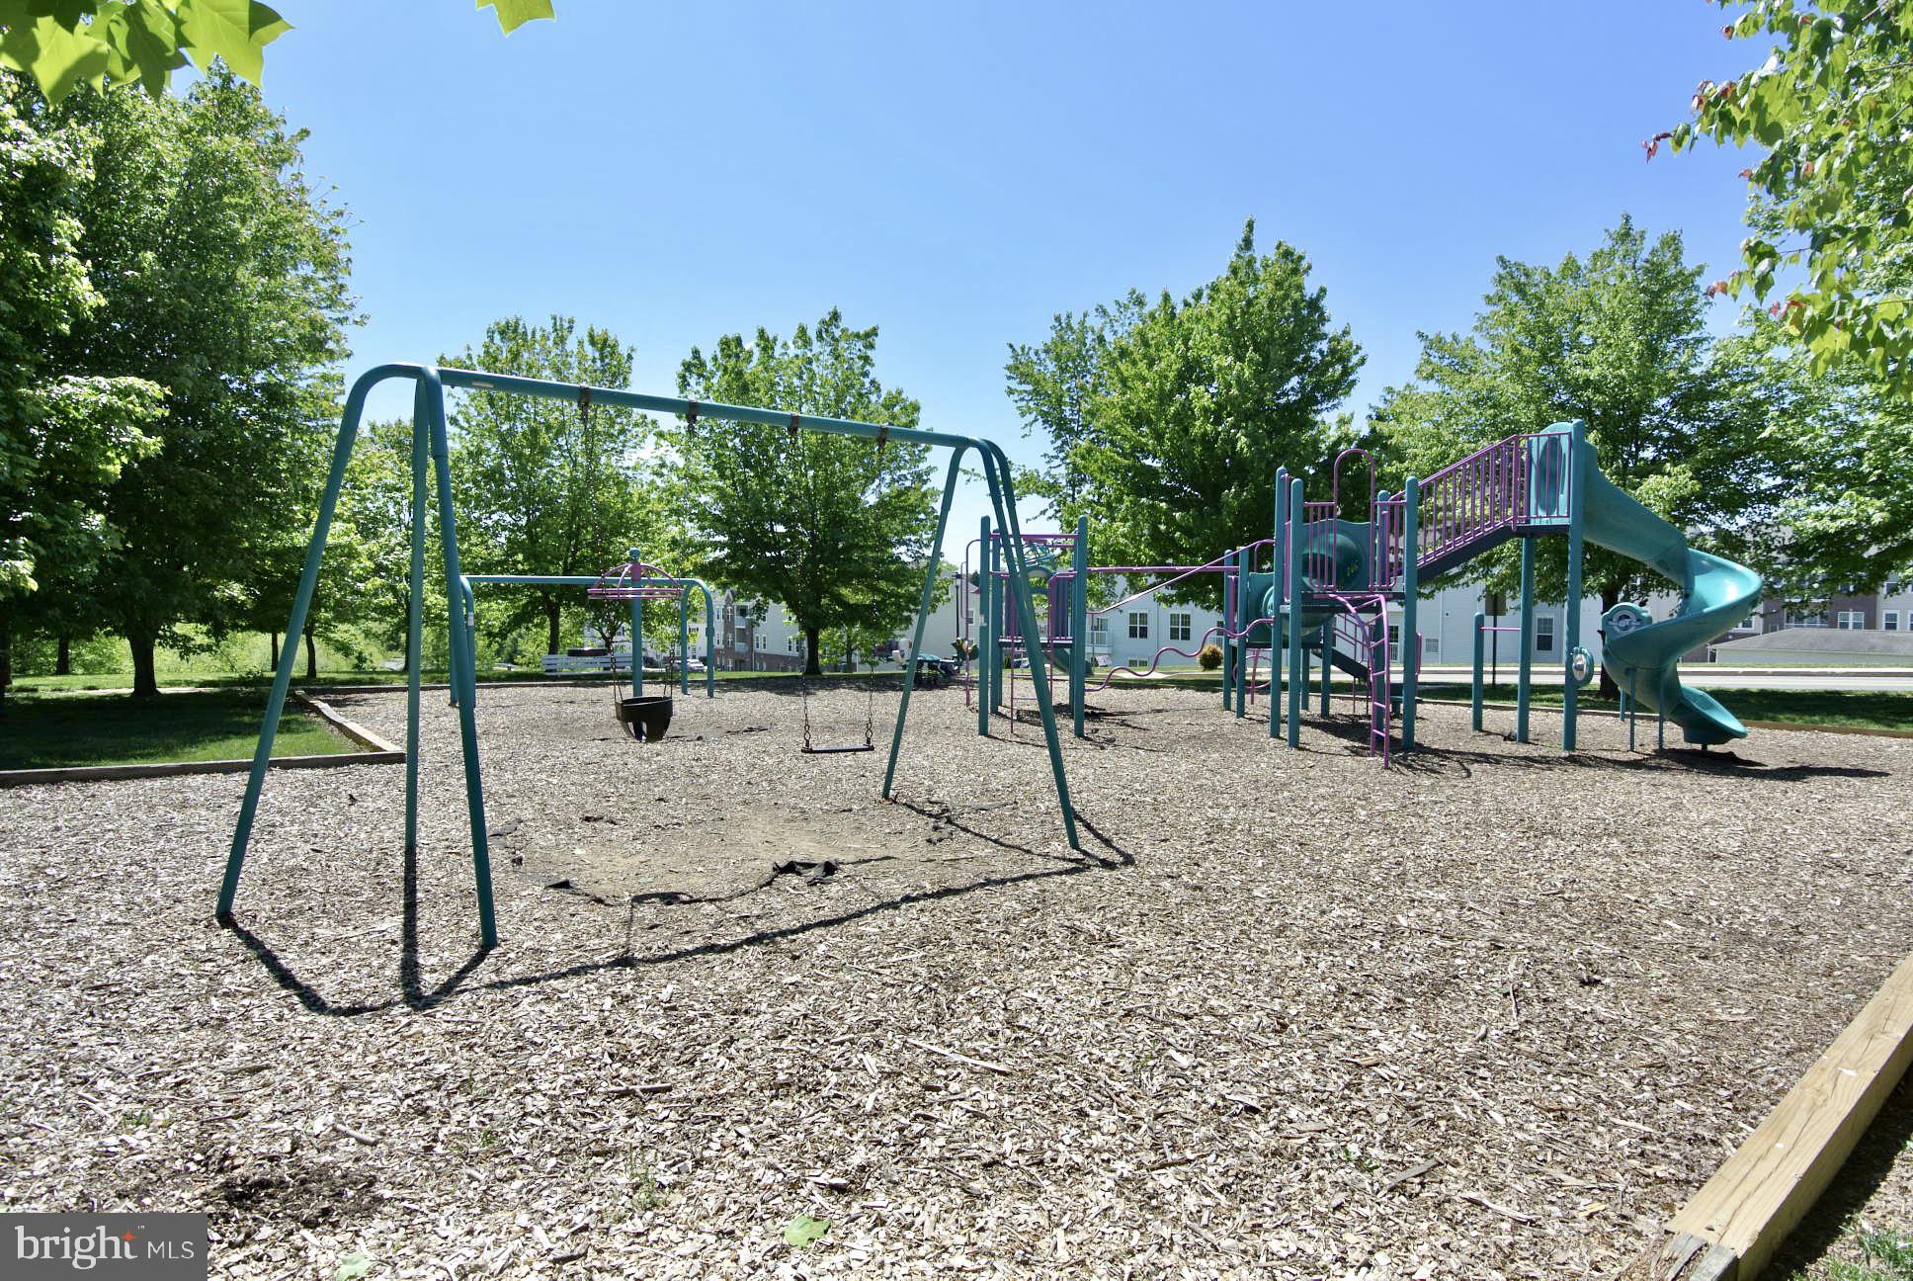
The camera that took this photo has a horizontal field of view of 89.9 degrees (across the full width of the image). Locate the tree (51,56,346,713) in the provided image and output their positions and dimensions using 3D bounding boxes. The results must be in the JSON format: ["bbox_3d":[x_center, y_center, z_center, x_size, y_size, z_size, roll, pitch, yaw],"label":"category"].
[{"bbox_3d":[-12.848,-4.256,16.000,5.000,10.360,5.000,0,2,0],"label":"tree"}]

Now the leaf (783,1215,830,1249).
[{"bbox_3d":[-0.318,1.235,2.020,0.097,0.020,0.085,0,2,0],"label":"leaf"}]

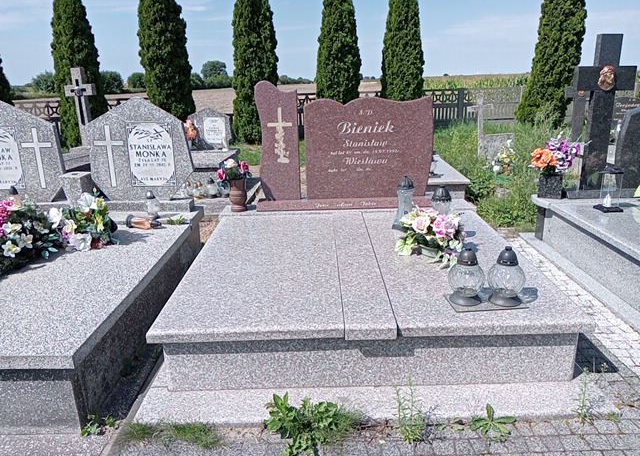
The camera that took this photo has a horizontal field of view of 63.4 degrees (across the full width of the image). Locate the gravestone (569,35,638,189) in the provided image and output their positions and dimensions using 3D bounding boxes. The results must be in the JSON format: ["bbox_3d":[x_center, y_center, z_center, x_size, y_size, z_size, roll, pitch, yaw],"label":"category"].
[{"bbox_3d":[2.430,-0.954,4.392,0.505,1.278,0.084,-1,16,0],"label":"gravestone"}]

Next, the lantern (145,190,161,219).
[{"bbox_3d":[-1.242,-0.179,3.808,0.105,0.190,0.105,-6,18,-14],"label":"lantern"}]

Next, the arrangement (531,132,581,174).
[{"bbox_3d":[2.111,-0.665,4.620,0.440,0.370,0.340,-1,16,0],"label":"arrangement"}]

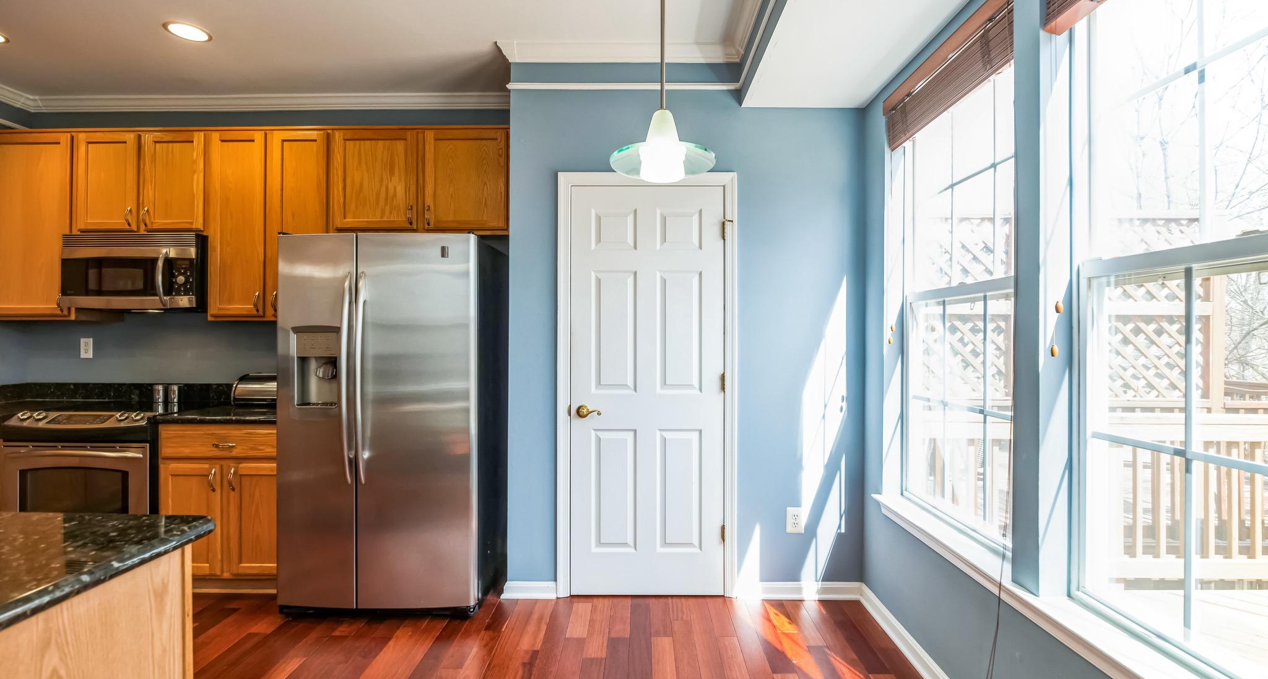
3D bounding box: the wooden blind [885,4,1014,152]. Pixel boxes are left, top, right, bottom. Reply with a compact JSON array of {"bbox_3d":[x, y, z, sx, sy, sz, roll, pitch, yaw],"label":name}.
[{"bbox_3d":[1.177,-0.975,2.001,0.080,0.234,0.817,0,0,0],"label":"wooden blind"}]

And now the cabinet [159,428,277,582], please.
[{"bbox_3d":[-1.987,0.830,2.880,0.684,0.850,0.600,0,0,0],"label":"cabinet"}]

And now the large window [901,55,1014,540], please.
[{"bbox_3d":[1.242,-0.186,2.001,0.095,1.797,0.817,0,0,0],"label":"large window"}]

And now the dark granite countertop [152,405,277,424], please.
[{"bbox_3d":[-1.986,0.389,2.862,0.693,0.038,0.625,0,0,0],"label":"dark granite countertop"}]

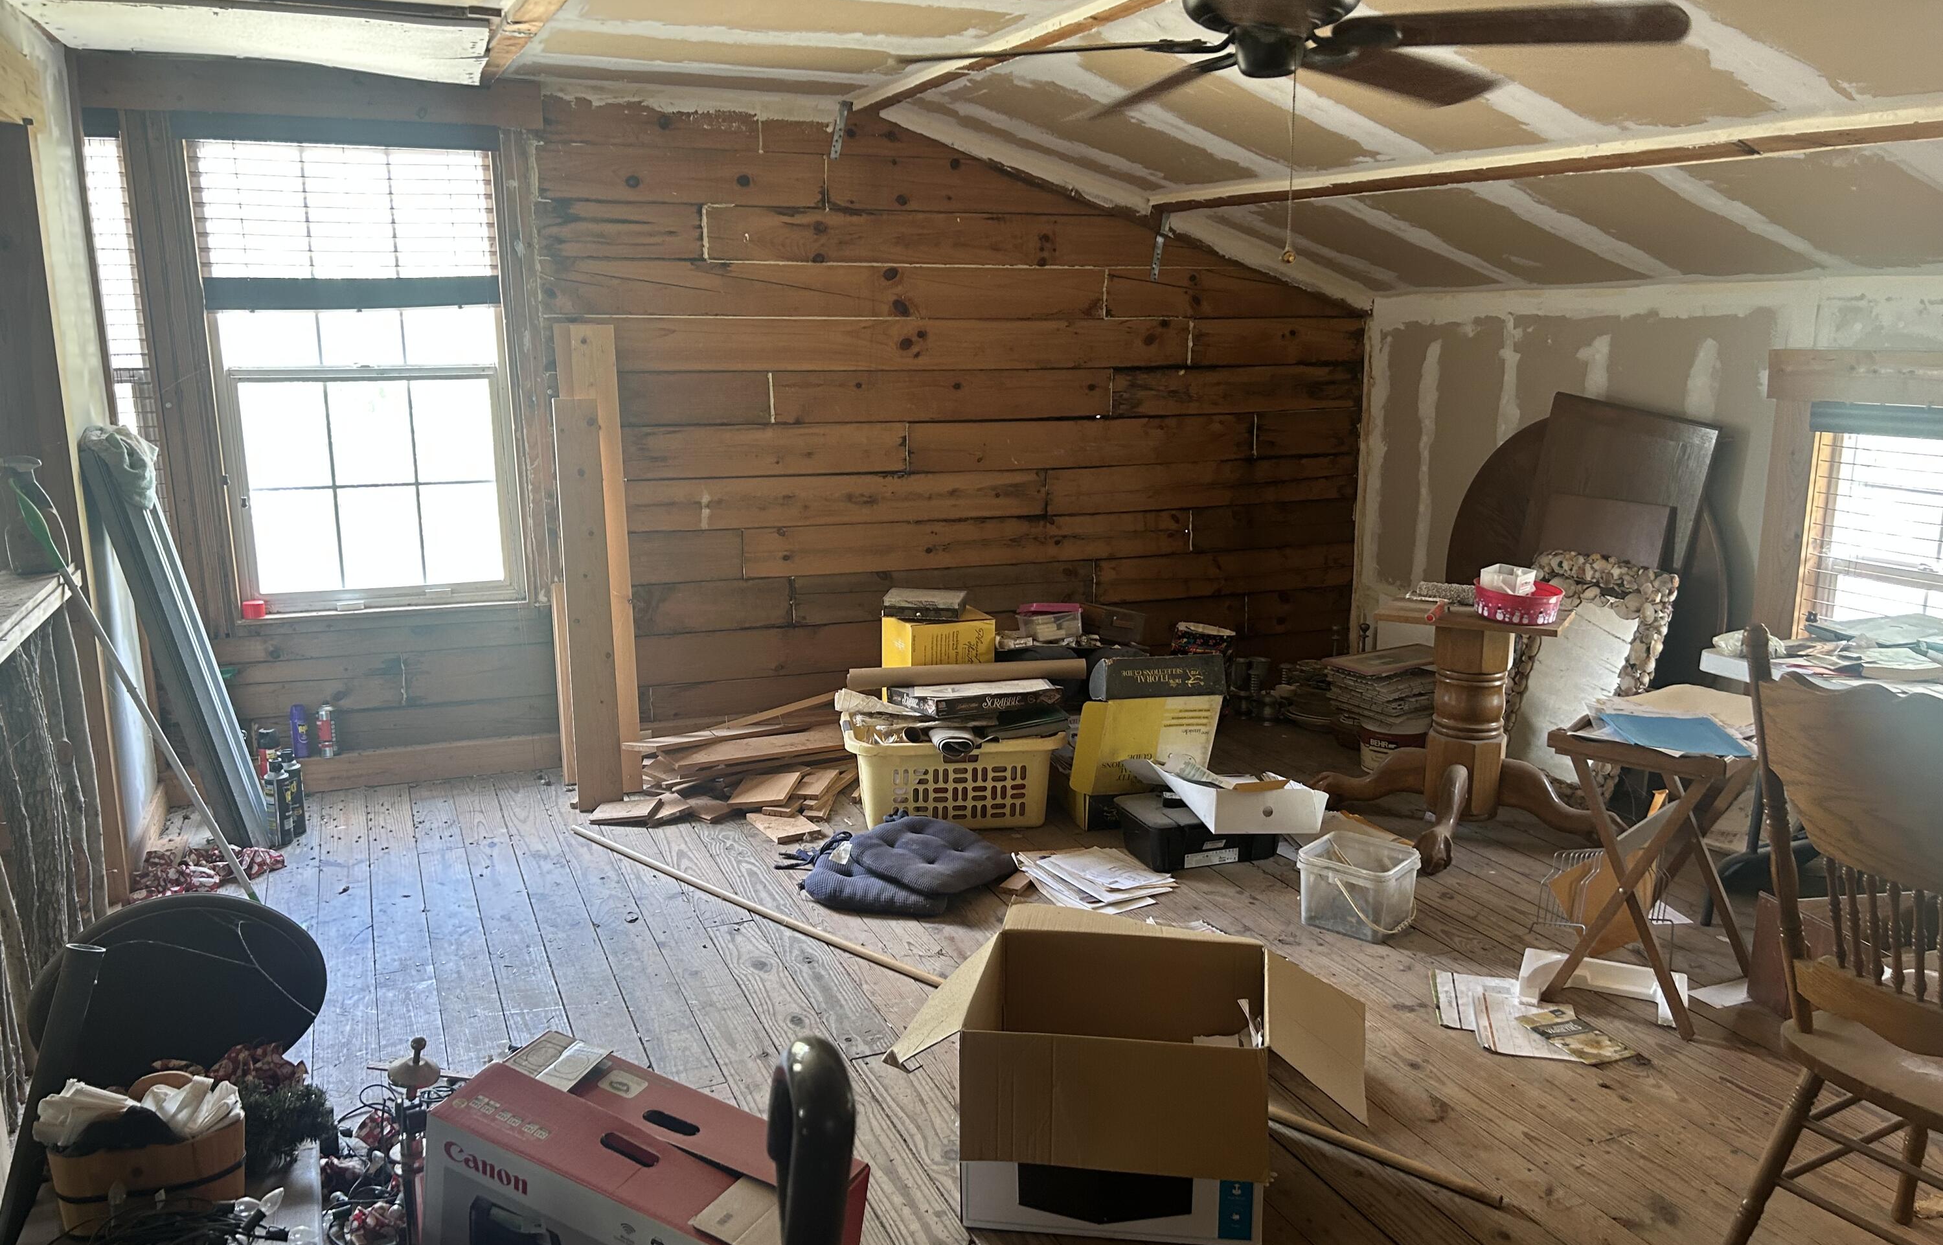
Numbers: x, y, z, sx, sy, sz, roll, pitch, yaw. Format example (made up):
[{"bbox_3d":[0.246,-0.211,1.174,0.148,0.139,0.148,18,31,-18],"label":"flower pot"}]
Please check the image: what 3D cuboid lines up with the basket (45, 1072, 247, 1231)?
[{"bbox_3d":[-1.319,0.856,2.352,0.283,0.173,0.188,-5,13,-22],"label":"basket"}]

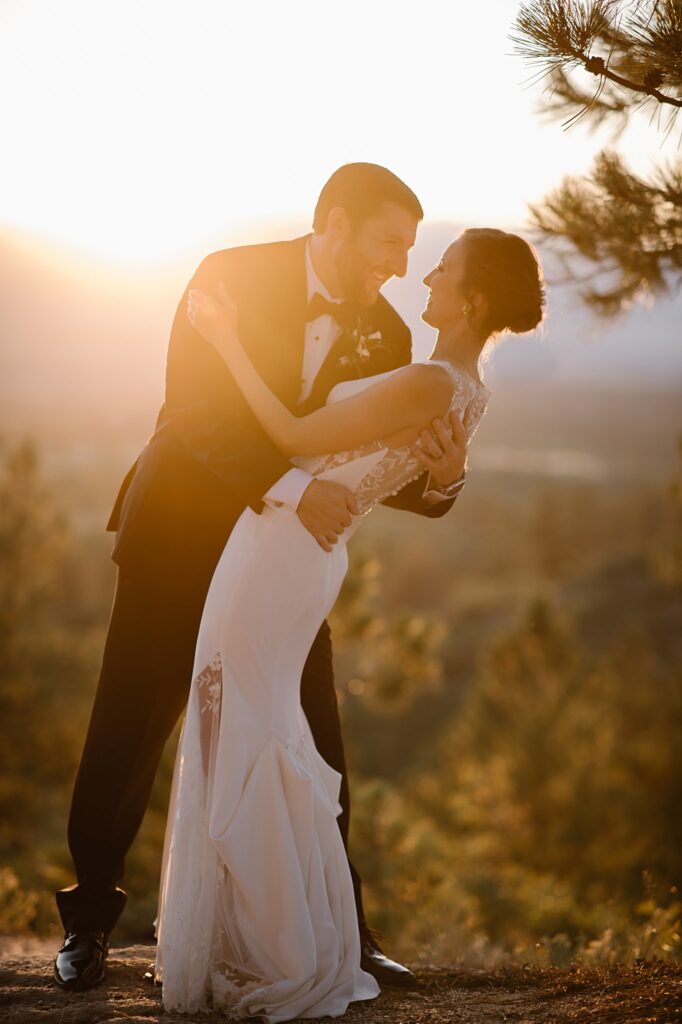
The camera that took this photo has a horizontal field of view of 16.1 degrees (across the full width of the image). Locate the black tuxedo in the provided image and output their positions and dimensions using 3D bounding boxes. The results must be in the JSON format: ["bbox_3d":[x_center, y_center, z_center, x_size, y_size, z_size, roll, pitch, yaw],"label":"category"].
[{"bbox_3d":[-0.170,0.148,4.880,0.690,1.410,0.570,-3,4,-41],"label":"black tuxedo"}]

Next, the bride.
[{"bbox_3d":[0.017,0.222,4.800,0.760,1.560,0.520,1,3,13],"label":"bride"}]

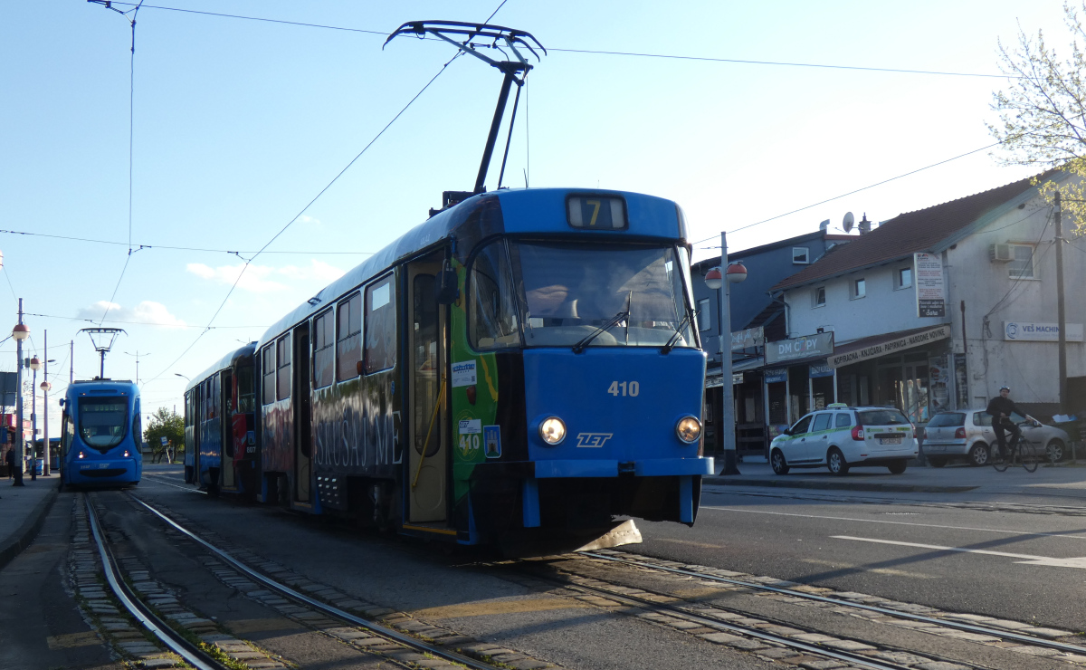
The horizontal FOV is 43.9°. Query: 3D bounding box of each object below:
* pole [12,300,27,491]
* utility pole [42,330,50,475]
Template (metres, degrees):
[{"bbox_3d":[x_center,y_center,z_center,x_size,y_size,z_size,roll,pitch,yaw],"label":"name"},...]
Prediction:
[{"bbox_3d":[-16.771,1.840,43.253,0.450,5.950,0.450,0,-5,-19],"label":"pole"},{"bbox_3d":[-27.164,3.708,73.838,0.400,7.950,0.400,0,-5,-19],"label":"utility pole"}]

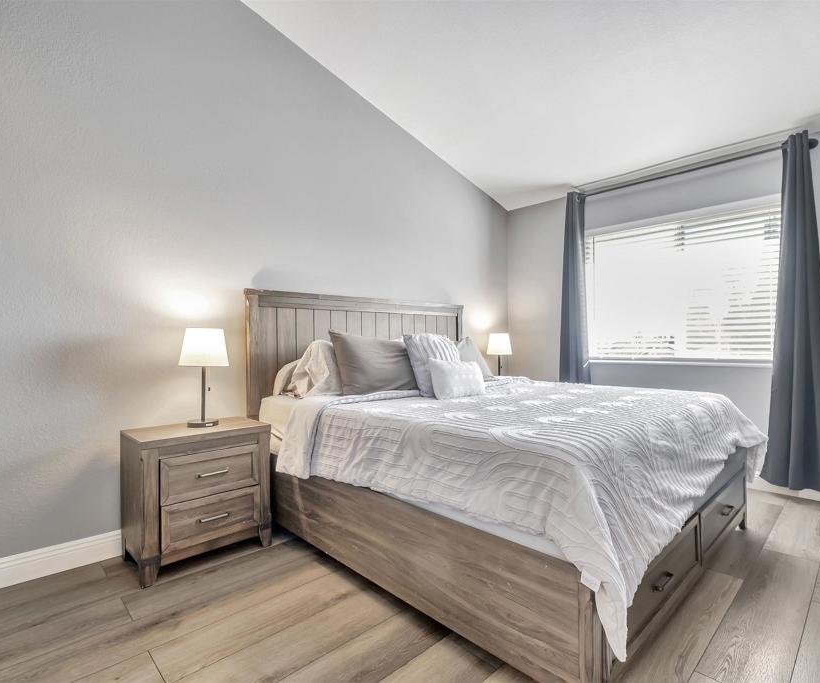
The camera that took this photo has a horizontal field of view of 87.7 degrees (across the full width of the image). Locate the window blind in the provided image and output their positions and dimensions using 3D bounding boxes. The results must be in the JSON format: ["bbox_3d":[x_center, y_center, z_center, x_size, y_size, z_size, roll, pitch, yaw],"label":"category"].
[{"bbox_3d":[2.187,-0.428,3.563,0.098,1.224,1.461,0,-1,-43],"label":"window blind"}]

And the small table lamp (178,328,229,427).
[{"bbox_3d":[-1.140,0.195,2.354,0.251,0.532,0.251,0,-1,-43],"label":"small table lamp"}]

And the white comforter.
[{"bbox_3d":[0.686,0.538,2.374,2.169,0.501,1.733,0,-1,-43],"label":"white comforter"}]

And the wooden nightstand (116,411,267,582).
[{"bbox_3d":[-1.119,0.790,2.273,0.624,0.659,0.403,0,-1,-43],"label":"wooden nightstand"}]

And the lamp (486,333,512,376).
[{"bbox_3d":[0.892,0.186,4.250,0.251,0.532,0.251,0,-1,-43],"label":"lamp"}]

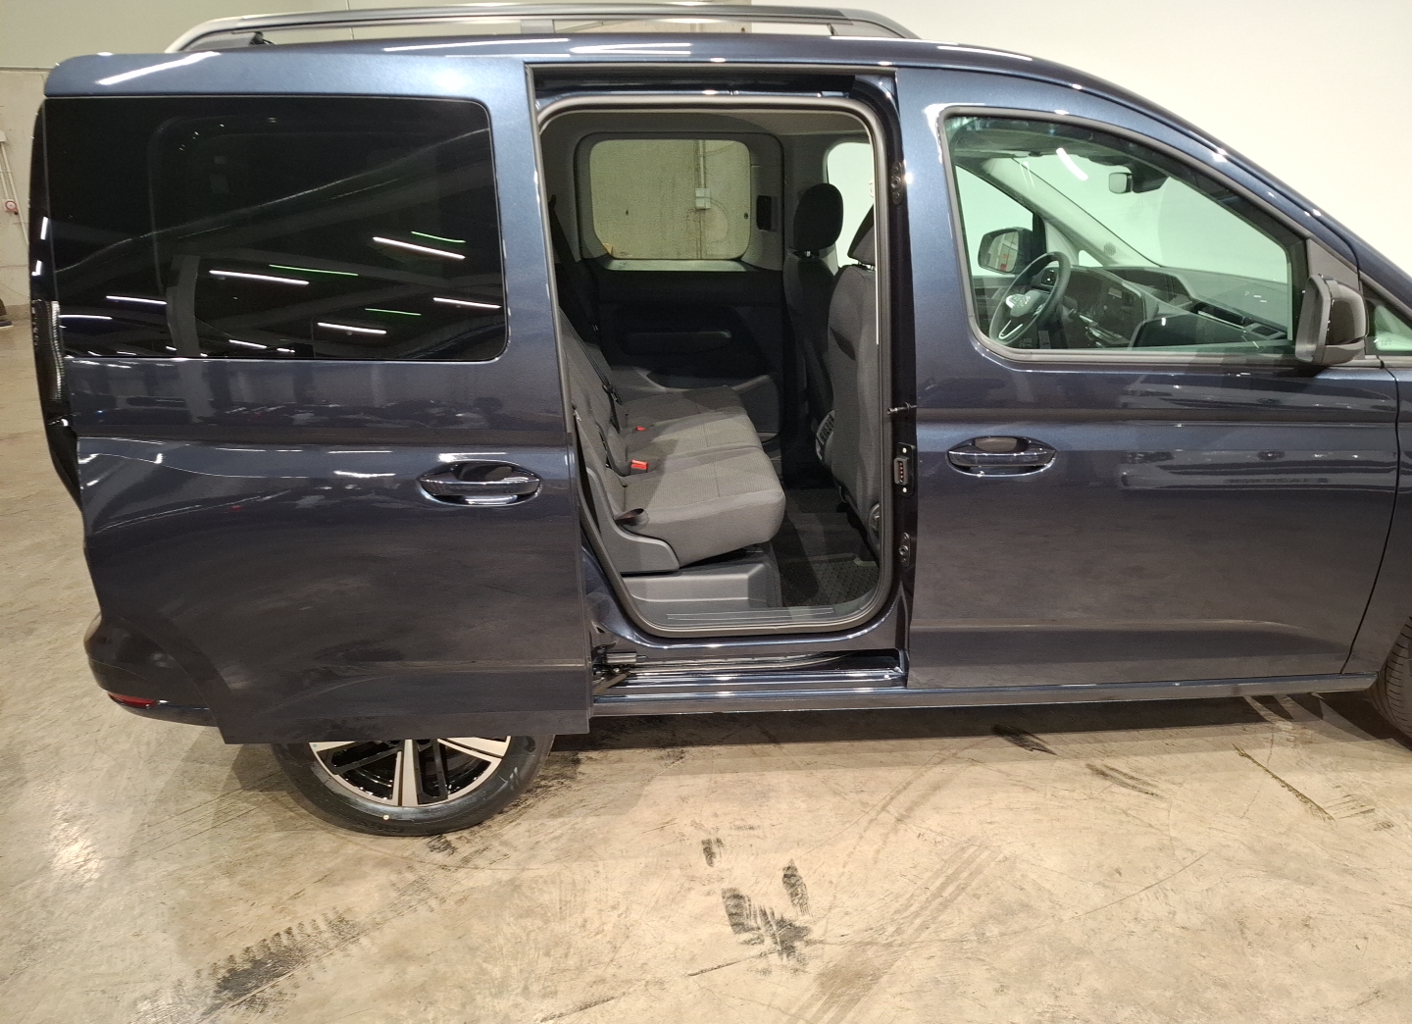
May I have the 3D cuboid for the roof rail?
[{"bbox_3d":[-0.342,-1.009,1.960,1.580,0.088,0.060,-2,19,-2],"label":"roof rail"}]

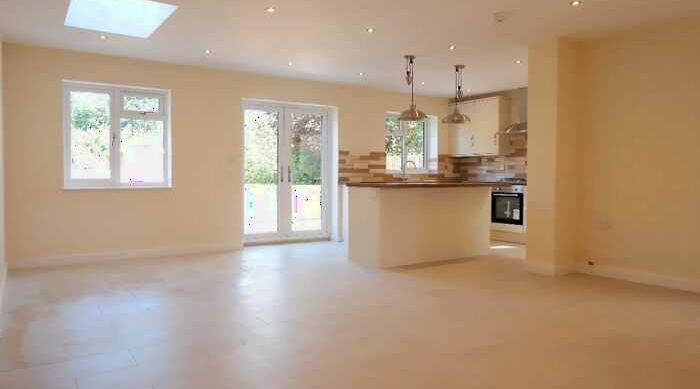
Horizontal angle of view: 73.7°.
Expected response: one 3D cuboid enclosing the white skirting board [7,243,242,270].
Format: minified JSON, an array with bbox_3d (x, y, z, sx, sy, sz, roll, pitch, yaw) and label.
[{"bbox_3d":[-2.634,0.756,5.856,2.694,0.085,0.023,-1,2,-33],"label":"white skirting board"}]

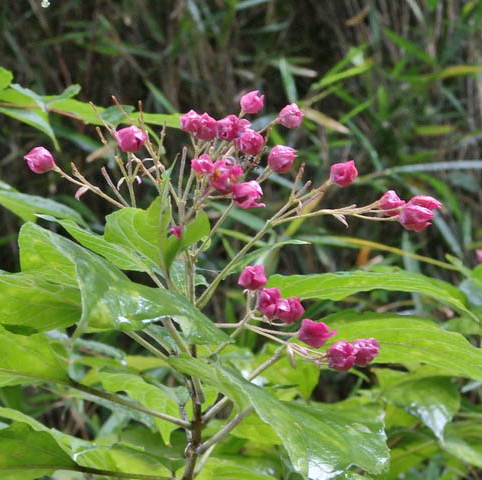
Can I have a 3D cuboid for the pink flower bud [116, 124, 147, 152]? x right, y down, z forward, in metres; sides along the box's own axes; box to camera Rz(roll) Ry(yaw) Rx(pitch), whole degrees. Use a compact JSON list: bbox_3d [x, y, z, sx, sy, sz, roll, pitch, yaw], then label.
[{"bbox_3d":[-0.053,-0.049,1.150,0.016,0.014,0.015,0,5,0],"label":"pink flower bud"}]

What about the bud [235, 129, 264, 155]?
[{"bbox_3d":[0.004,-0.048,1.155,0.016,0.013,0.014,-2,5,-17],"label":"bud"}]

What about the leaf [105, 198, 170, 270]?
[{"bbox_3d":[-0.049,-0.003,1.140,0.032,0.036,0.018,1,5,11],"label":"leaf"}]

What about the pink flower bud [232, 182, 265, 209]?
[{"bbox_3d":[0.004,-0.025,1.300,0.017,0.015,0.015,-10,0,30],"label":"pink flower bud"}]

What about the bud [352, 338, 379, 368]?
[{"bbox_3d":[0.068,0.061,1.280,0.015,0.014,0.014,-27,0,24],"label":"bud"}]

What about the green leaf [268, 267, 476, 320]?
[{"bbox_3d":[0.065,0.026,1.180,0.102,0.020,0.038,5,13,-3],"label":"green leaf"}]

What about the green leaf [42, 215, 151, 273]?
[{"bbox_3d":[-0.081,0.002,1.310,0.072,0.016,0.033,26,25,12],"label":"green leaf"}]

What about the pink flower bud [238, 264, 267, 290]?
[{"bbox_3d":[0.006,0.018,1.150,0.015,0.013,0.014,-1,5,-6],"label":"pink flower bud"}]

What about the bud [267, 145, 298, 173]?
[{"bbox_3d":[0.023,-0.045,1.300,0.016,0.014,0.014,-32,0,18],"label":"bud"}]

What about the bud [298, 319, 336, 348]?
[{"bbox_3d":[0.037,0.045,1.145,0.019,0.015,0.017,4,6,37],"label":"bud"}]

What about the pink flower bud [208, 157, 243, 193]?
[{"bbox_3d":[-0.007,-0.031,1.150,0.017,0.017,0.017,-1,5,-11],"label":"pink flower bud"}]

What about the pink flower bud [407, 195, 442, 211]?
[{"bbox_3d":[0.090,-0.017,1.155,0.017,0.010,0.013,2,5,17],"label":"pink flower bud"}]

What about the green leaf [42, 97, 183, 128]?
[{"bbox_3d":[-0.077,-0.077,1.420,0.083,0.012,0.030,10,14,-6],"label":"green leaf"}]

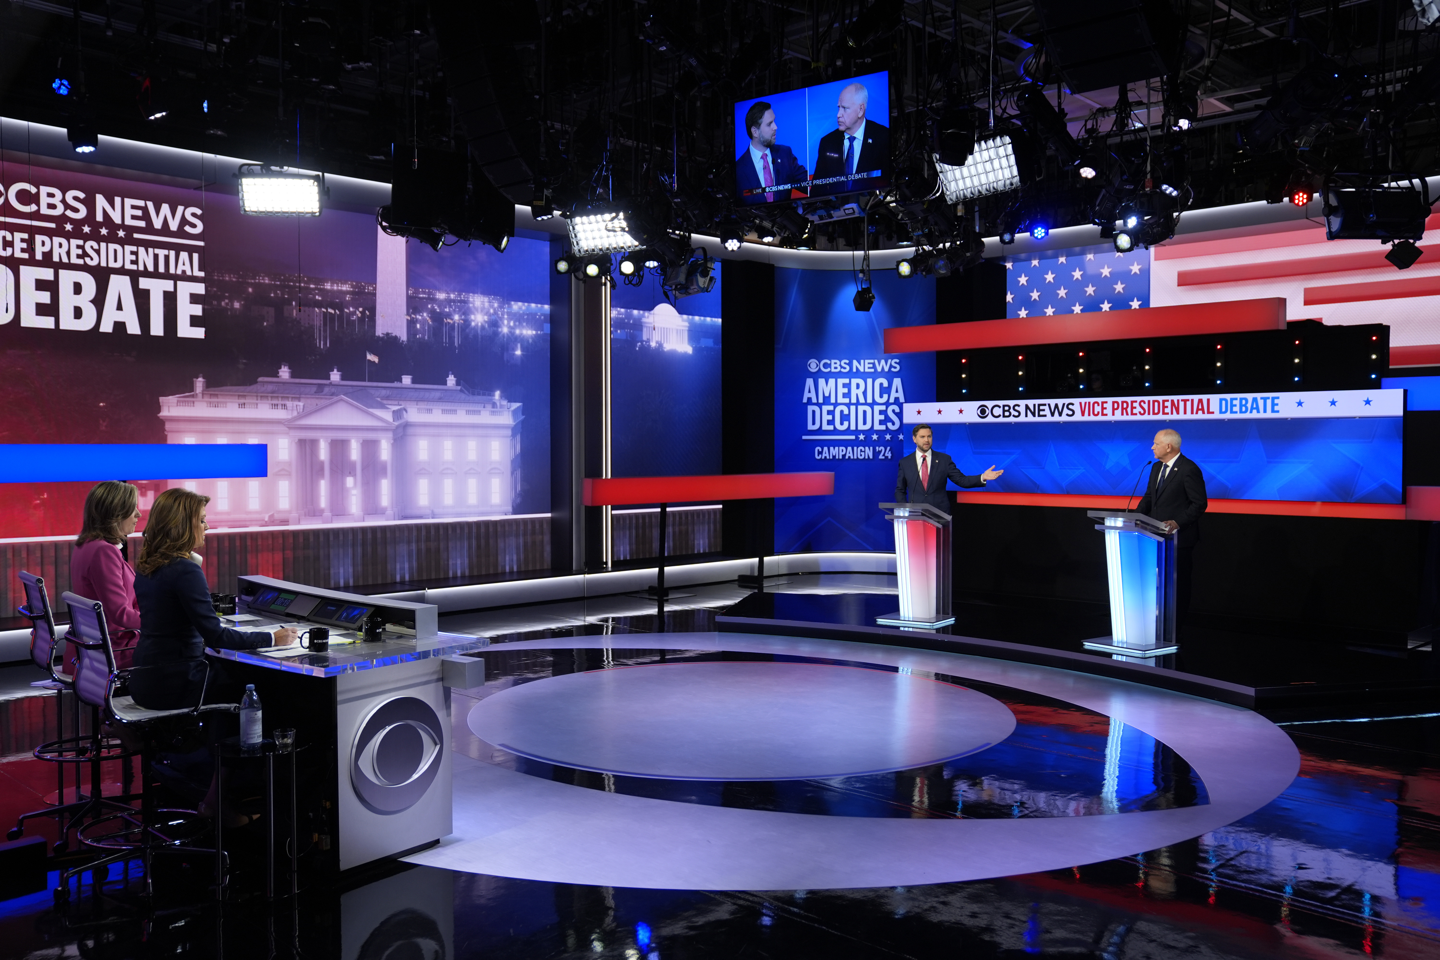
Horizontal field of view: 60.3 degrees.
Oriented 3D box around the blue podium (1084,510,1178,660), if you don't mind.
[{"bbox_3d":[3.429,0.832,10.337,0.520,1.170,0.580,-2,2,-39],"label":"blue podium"}]

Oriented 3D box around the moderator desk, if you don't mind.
[{"bbox_3d":[-2.309,1.167,6.533,2.620,1.110,1.150,2,3,44],"label":"moderator desk"}]

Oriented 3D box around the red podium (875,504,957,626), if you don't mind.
[{"bbox_3d":[1.874,0.784,11.807,0.580,1.170,0.520,1,2,32],"label":"red podium"}]

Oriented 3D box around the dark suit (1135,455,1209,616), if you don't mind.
[{"bbox_3d":[3.840,0.488,10.592,0.440,1.840,0.540,-1,2,-28],"label":"dark suit"}]

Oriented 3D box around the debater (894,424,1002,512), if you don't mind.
[{"bbox_3d":[2.200,0.413,12.121,1.000,1.890,0.480,0,2,10],"label":"debater"}]

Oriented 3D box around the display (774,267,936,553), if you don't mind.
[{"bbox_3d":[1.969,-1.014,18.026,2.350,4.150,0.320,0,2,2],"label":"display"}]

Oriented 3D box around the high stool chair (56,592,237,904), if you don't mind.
[{"bbox_3d":[-2.529,1.121,5.471,0.700,1.275,0.660,-2,3,-44],"label":"high stool chair"}]

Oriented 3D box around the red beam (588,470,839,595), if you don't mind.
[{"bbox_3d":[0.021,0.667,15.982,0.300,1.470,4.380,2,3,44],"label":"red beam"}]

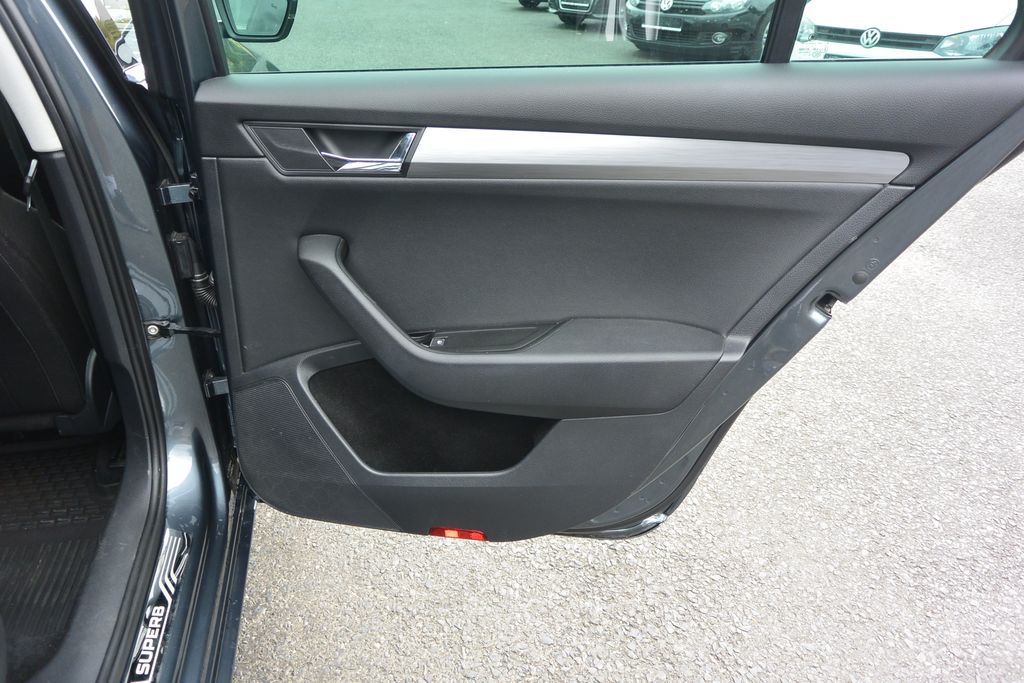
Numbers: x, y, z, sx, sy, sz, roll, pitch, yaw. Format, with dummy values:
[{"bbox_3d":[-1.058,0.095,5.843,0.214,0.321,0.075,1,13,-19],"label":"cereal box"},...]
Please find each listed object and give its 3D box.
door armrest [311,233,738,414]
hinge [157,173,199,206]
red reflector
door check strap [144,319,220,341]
[{"bbox_3d":[0.000,-0.021,1.061,0.560,0.240,0.095,2,27,3],"label":"door armrest"},{"bbox_3d":[-0.484,-0.221,1.114,0.050,0.042,0.042,4,26,8],"label":"hinge"},{"bbox_3d":[-0.085,0.299,1.195,0.088,0.018,0.014,4,26,8],"label":"red reflector"},{"bbox_3d":[-0.518,-0.019,1.208,0.115,0.026,0.026,4,26,8],"label":"door check strap"}]

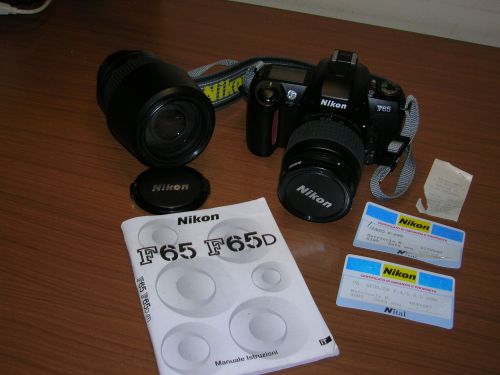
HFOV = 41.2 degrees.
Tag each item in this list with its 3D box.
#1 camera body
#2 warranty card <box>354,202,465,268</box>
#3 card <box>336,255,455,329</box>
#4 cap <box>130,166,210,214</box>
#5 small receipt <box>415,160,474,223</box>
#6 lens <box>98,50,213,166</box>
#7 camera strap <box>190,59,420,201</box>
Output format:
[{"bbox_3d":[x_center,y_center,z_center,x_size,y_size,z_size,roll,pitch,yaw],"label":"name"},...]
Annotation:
[{"bbox_3d":[0.061,-0.048,0.569,0.141,0.094,0.135,10,46,7],"label":"camera body"},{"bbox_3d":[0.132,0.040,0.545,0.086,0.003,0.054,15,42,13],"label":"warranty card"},{"bbox_3d":[0.111,0.077,0.501,0.086,0.001,0.054,11,41,9],"label":"card"},{"bbox_3d":[-0.067,0.001,0.570,0.067,0.009,0.066,2,40,-2],"label":"cap"},{"bbox_3d":[0.175,0.000,0.593,0.039,0.005,0.081,19,43,17],"label":"small receipt"},{"bbox_3d":[-0.094,-0.078,0.613,0.079,0.079,0.111,-20,41,-26],"label":"lens"},{"bbox_3d":[0.040,-0.092,0.630,0.240,0.085,0.180,10,41,7],"label":"camera strap"}]

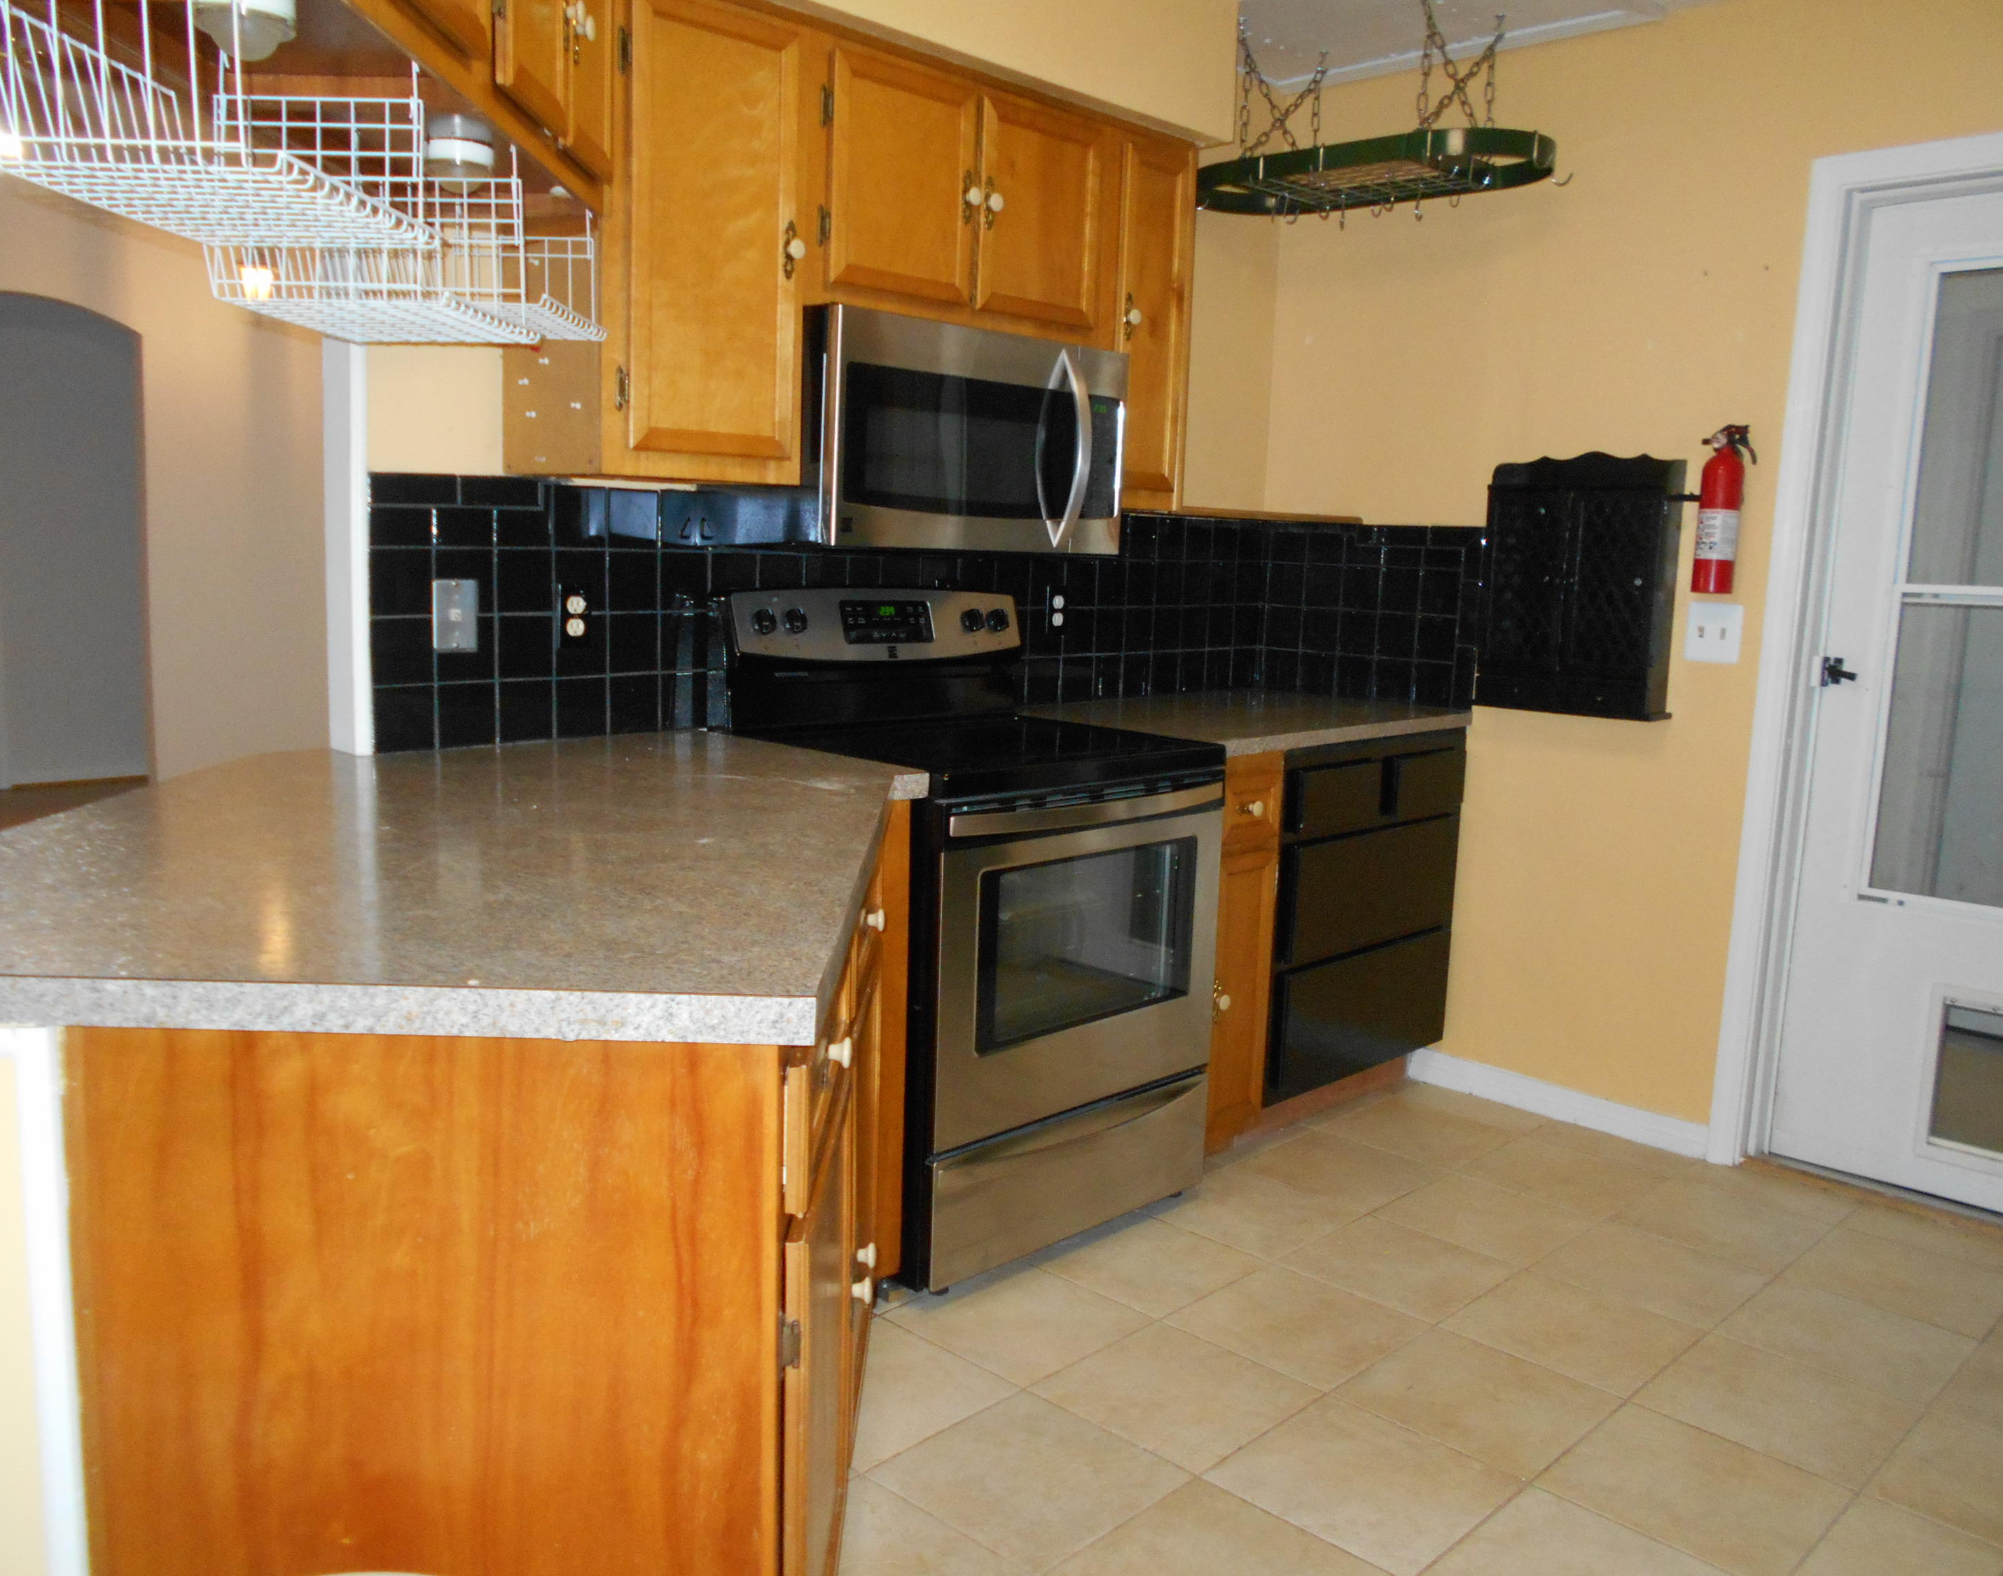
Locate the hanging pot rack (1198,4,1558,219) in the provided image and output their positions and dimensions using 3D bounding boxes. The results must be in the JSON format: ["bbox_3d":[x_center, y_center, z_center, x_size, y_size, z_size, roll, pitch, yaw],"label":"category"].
[{"bbox_3d":[0.804,-1.492,3.498,0.433,0.369,0.862,-7,12,-45],"label":"hanging pot rack"}]

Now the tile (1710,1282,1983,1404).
[{"bbox_3d":[1.440,0.942,2.694,0.328,0.010,0.328,10,11,44],"label":"tile"}]

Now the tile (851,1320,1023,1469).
[{"bbox_3d":[-0.198,0.928,2.438,0.328,0.010,0.328,10,11,44],"label":"tile"}]

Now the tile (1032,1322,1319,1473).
[{"bbox_3d":[0.271,0.935,2.430,0.322,0.010,0.322,9,11,44],"label":"tile"}]

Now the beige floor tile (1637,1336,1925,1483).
[{"bbox_3d":[1.209,0.968,2.463,0.325,0.010,0.325,10,12,44],"label":"beige floor tile"}]

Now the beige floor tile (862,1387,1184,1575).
[{"bbox_3d":[0.039,0.975,2.224,0.325,0.010,0.325,10,12,44],"label":"beige floor tile"}]

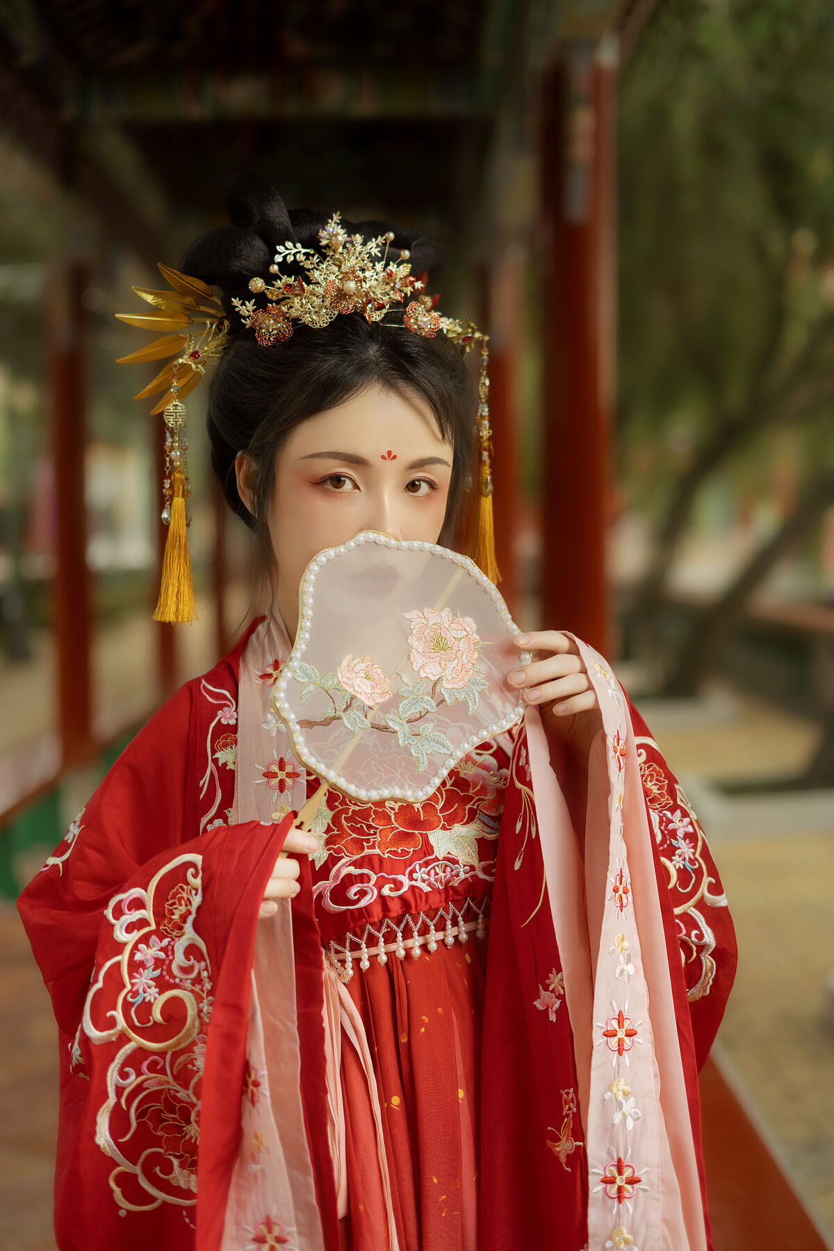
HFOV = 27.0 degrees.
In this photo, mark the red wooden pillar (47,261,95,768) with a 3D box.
[{"bbox_3d":[-1.668,-0.532,8.395,0.195,2.460,0.195,0,3,-1],"label":"red wooden pillar"}]

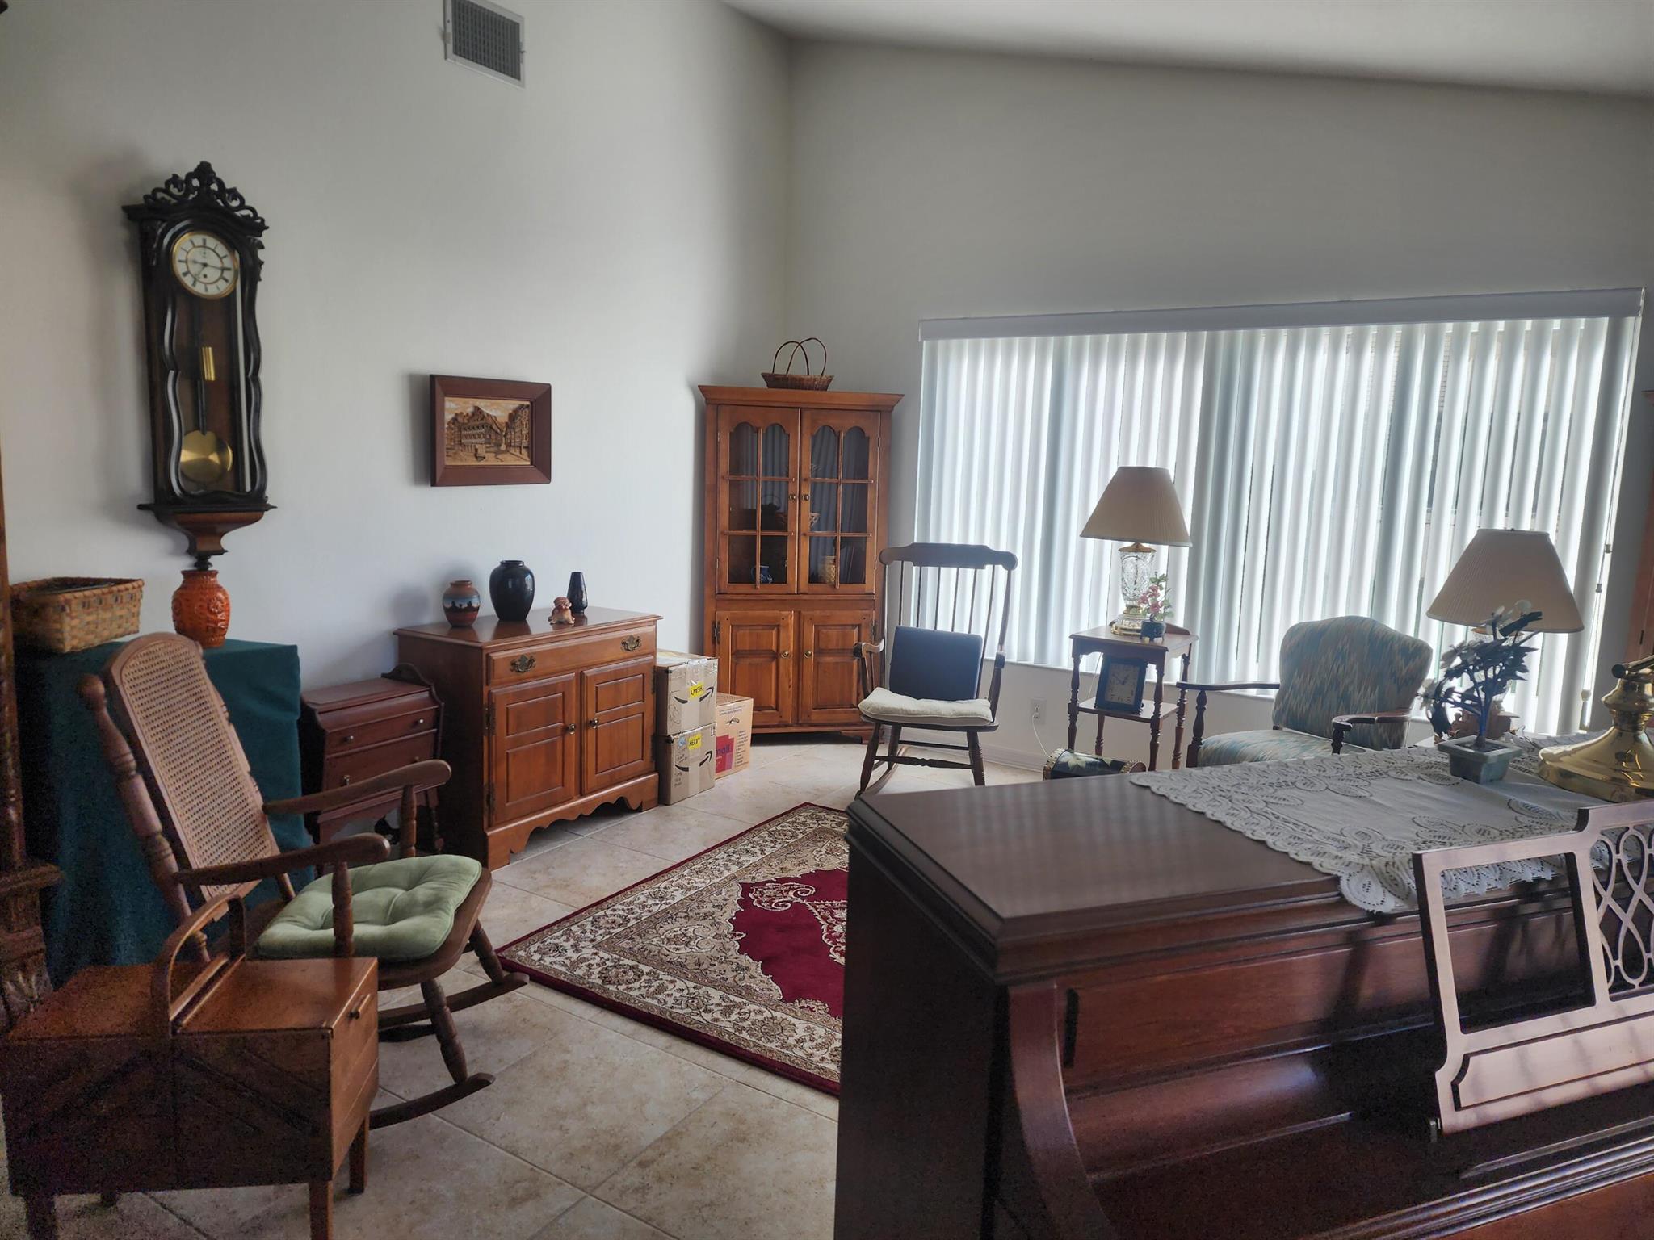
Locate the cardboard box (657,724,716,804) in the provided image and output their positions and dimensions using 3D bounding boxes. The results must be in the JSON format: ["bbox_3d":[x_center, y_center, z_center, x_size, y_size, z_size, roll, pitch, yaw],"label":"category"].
[{"bbox_3d":[-0.711,0.559,4.568,0.400,0.277,0.286,7,10,32],"label":"cardboard box"}]

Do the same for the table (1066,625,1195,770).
[{"bbox_3d":[1.204,0.409,4.367,0.385,0.761,0.380,8,11,36],"label":"table"}]

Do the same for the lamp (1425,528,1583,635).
[{"bbox_3d":[2.175,0.046,3.544,0.432,0.664,0.432,7,10,32],"label":"lamp"}]

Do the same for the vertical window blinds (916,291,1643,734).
[{"bbox_3d":[1.538,-0.477,4.399,2.641,1.506,0.100,7,10,31],"label":"vertical window blinds"}]

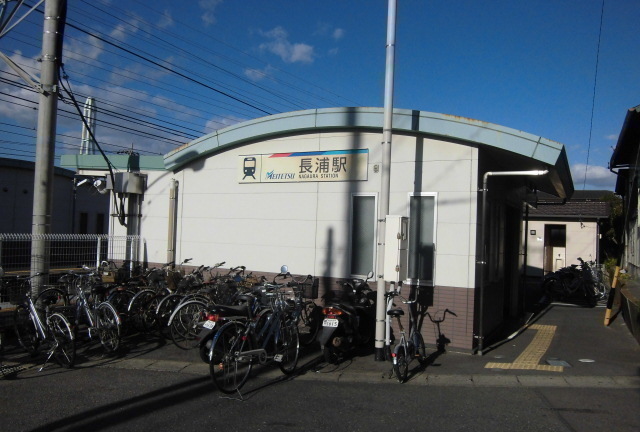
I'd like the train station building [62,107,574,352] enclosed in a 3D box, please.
[{"bbox_3d":[-0.057,0.204,11.015,10.050,3.560,6.200,1,-2,27],"label":"train station building"}]

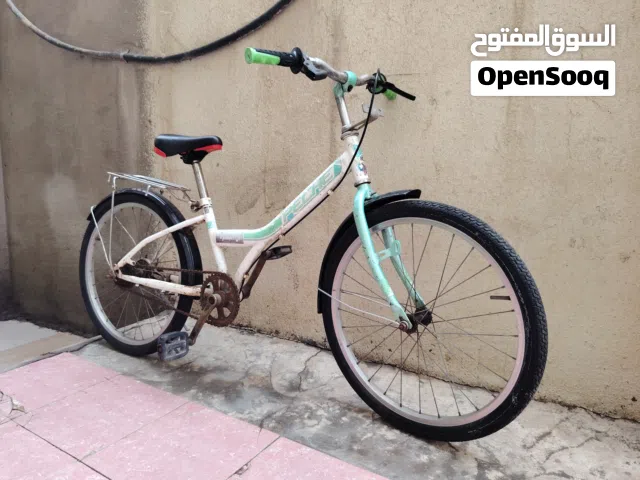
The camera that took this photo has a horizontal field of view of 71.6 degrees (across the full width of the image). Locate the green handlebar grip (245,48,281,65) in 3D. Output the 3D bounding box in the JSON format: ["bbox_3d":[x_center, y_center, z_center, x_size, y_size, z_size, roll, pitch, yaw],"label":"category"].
[{"bbox_3d":[-0.120,-0.392,0.952,0.079,0.031,0.031,-14,15,-38],"label":"green handlebar grip"}]

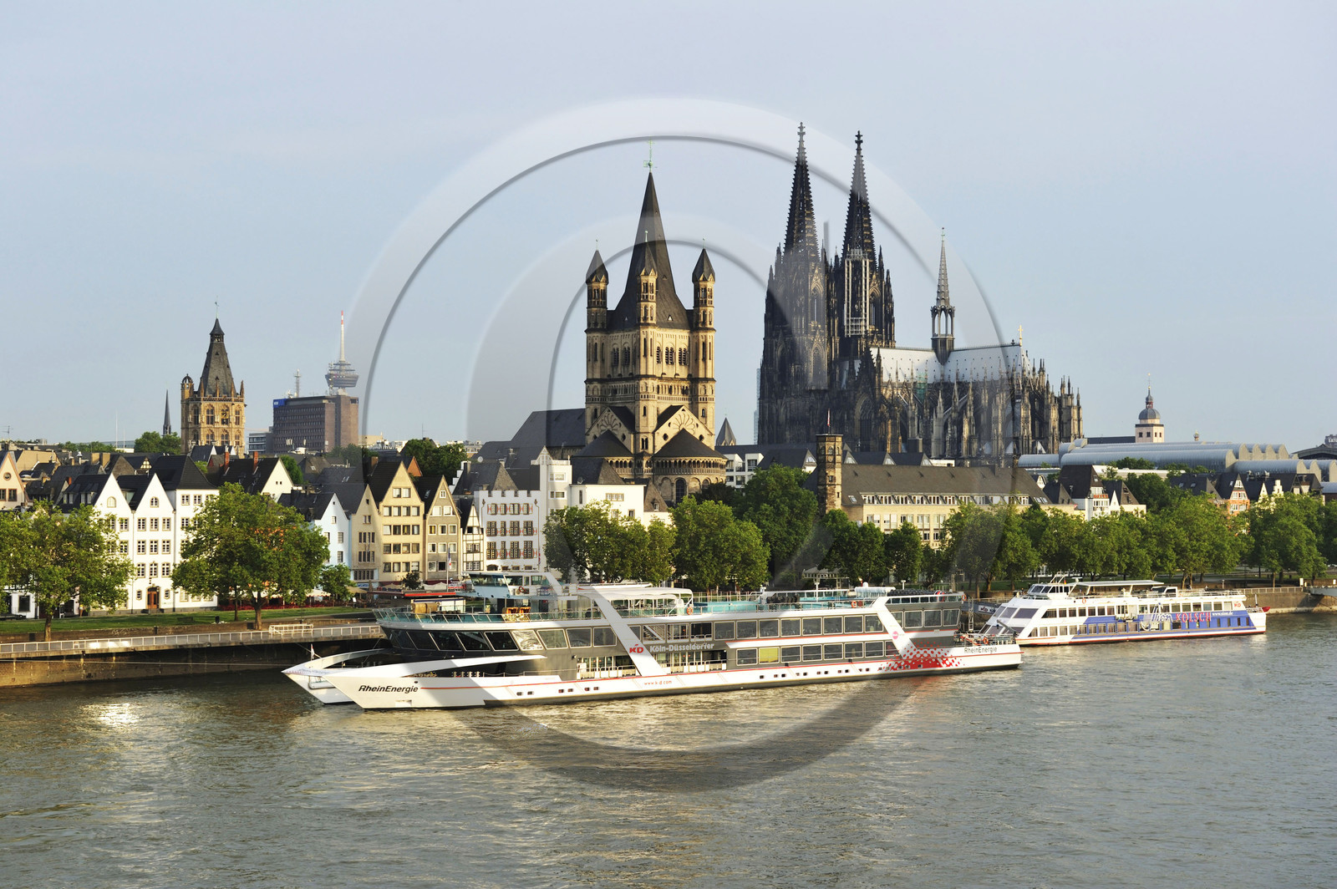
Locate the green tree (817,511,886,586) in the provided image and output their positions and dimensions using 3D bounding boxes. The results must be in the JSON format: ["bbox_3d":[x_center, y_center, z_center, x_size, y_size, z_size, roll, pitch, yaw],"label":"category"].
[{"bbox_3d":[29.646,17.538,327.780,10.744,14.266,10.744,0,-2,0],"label":"green tree"}]

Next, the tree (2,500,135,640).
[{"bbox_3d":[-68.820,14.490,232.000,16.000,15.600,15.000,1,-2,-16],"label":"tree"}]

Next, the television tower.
[{"bbox_3d":[-425.542,-39.807,2662.523,43.000,262.000,43.000,0,-2,0],"label":"television tower"}]

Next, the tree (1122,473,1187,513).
[{"bbox_3d":[104.370,13.670,438.000,14.000,16.000,13.000,0,-2,13],"label":"tree"}]

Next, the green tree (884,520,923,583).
[{"bbox_3d":[39.024,18.607,337.810,6.574,12.308,6.574,0,-2,0],"label":"green tree"}]

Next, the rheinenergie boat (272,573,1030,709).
[{"bbox_3d":[1.391,20.474,227.498,90.500,12.800,15.000,1,-2,-32],"label":"rheinenergie boat"}]

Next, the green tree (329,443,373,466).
[{"bbox_3d":[-80.889,8.896,519.709,11.458,18.866,11.458,0,-2,0],"label":"green tree"}]

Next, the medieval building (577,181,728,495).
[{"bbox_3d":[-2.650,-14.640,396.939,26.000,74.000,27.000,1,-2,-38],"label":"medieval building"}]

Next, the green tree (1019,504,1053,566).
[{"bbox_3d":[69.470,17.930,385.000,9.200,13.400,9.000,0,-2,10],"label":"green tree"}]

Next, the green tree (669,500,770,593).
[{"bbox_3d":[7.369,15.770,293.548,13.500,16.400,12.500,0,-2,1],"label":"green tree"}]

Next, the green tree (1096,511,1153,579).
[{"bbox_3d":[82.670,19.030,370.000,11.000,14.200,10.500,0,-2,13],"label":"green tree"}]

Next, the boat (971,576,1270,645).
[{"bbox_3d":[66.126,23.329,296.932,51.500,9.500,10.200,1,-2,-36],"label":"boat"}]

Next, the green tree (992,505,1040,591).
[{"bbox_3d":[59.669,17.636,349.776,8.419,14.498,8.419,0,-2,0],"label":"green tree"}]

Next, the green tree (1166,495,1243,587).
[{"bbox_3d":[99.950,18.130,381.000,14.200,17.600,13.500,0,-2,15],"label":"green tree"}]

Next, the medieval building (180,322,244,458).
[{"bbox_3d":[-112.316,-4.831,505.084,13.200,53.500,13.200,1,-2,-35],"label":"medieval building"}]

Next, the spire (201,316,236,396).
[{"bbox_3d":[-114.410,-22.140,518.000,9.400,19.900,9.400,1,-2,-12],"label":"spire"}]

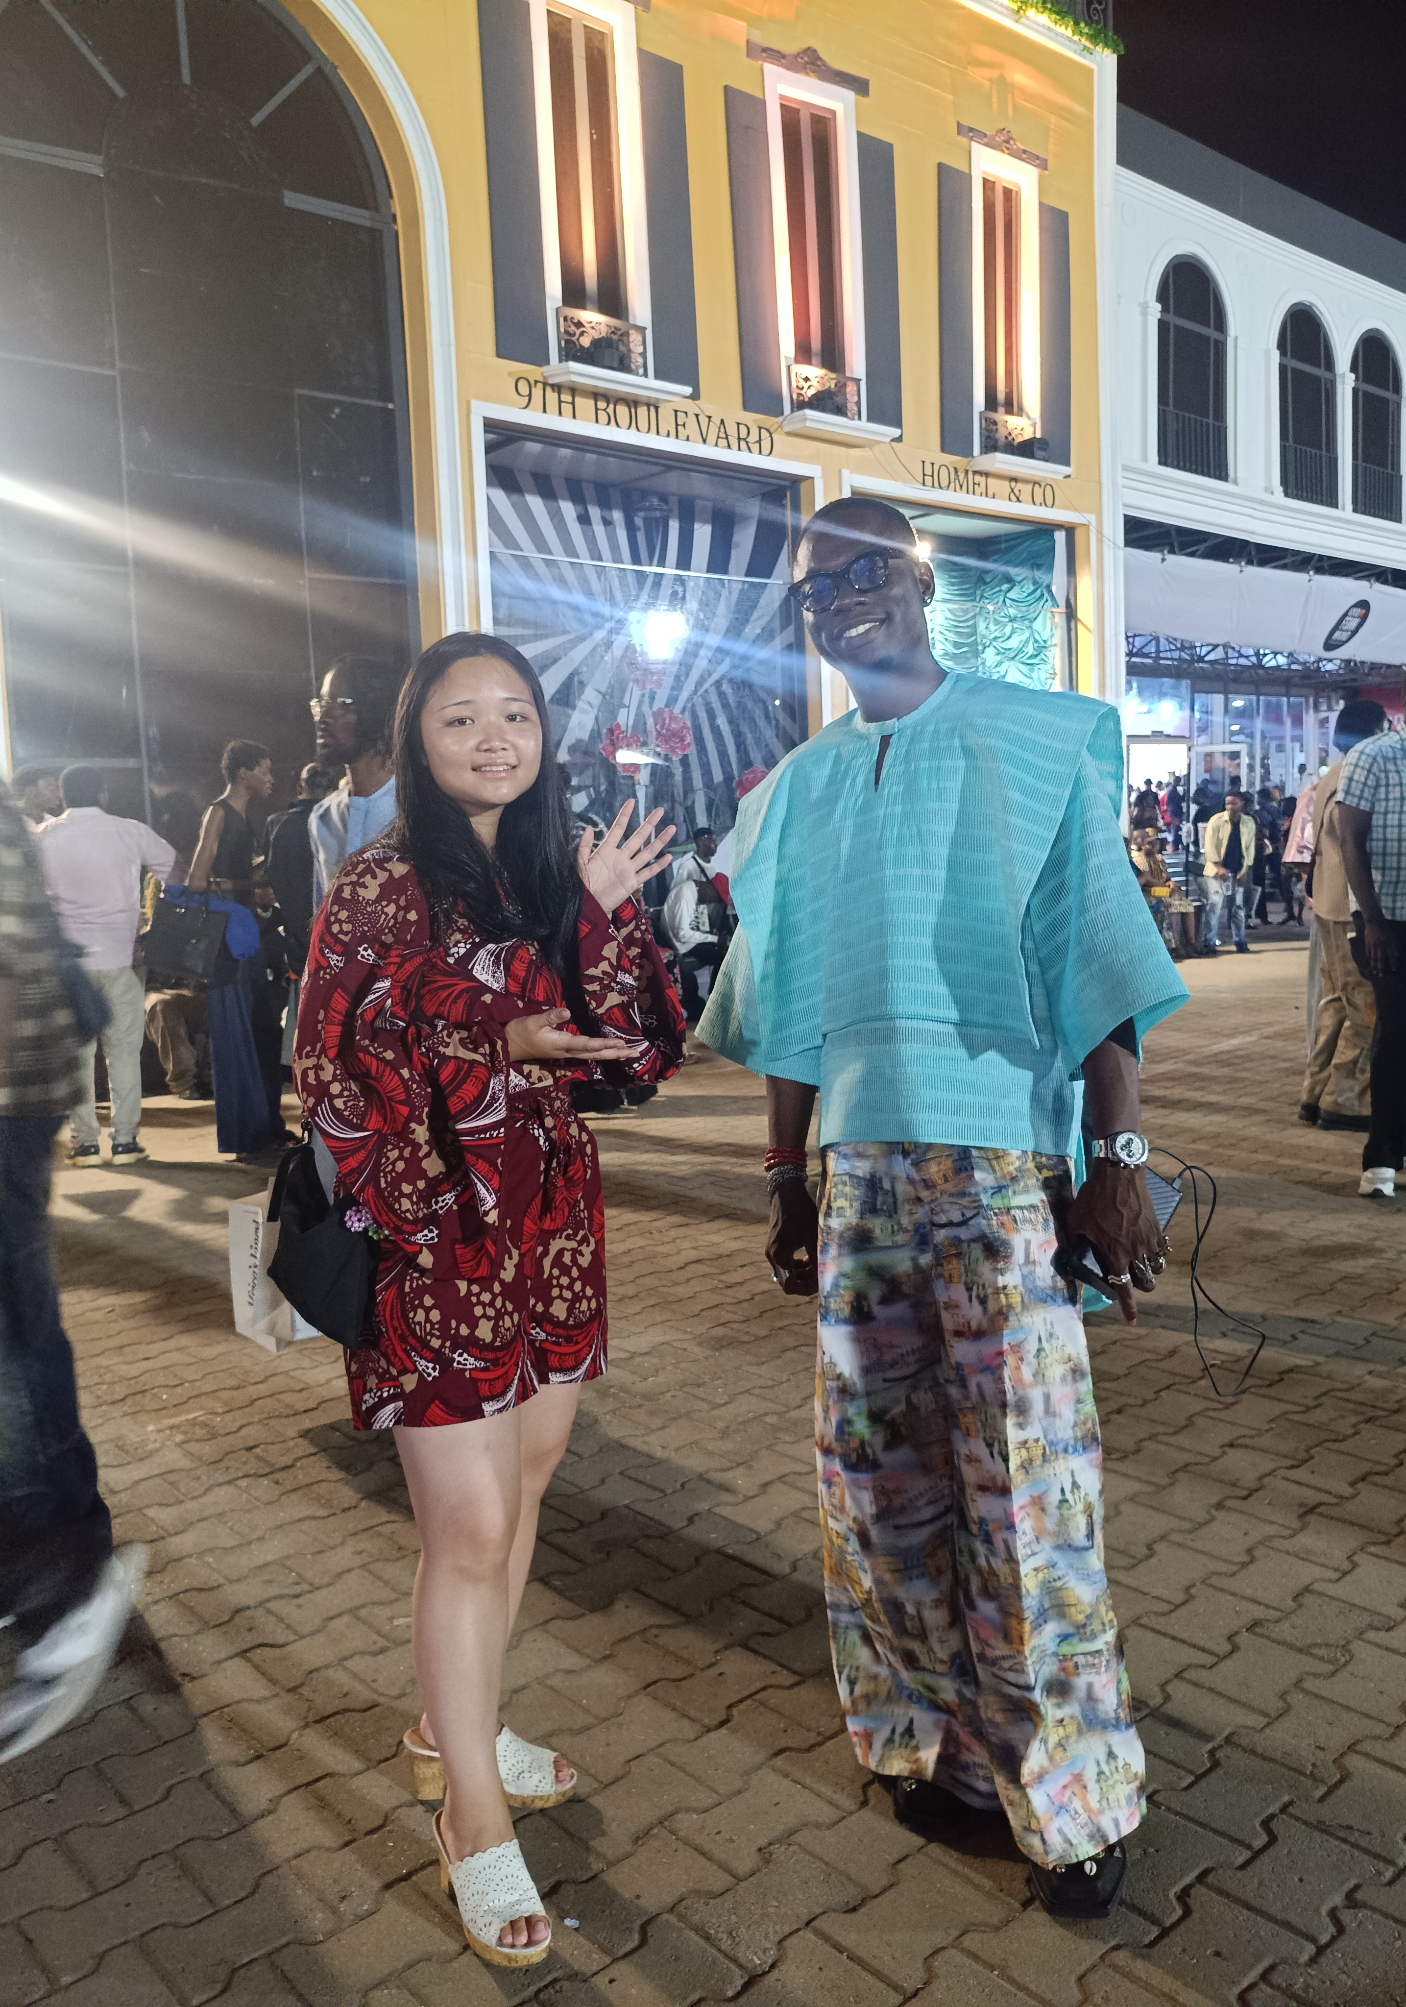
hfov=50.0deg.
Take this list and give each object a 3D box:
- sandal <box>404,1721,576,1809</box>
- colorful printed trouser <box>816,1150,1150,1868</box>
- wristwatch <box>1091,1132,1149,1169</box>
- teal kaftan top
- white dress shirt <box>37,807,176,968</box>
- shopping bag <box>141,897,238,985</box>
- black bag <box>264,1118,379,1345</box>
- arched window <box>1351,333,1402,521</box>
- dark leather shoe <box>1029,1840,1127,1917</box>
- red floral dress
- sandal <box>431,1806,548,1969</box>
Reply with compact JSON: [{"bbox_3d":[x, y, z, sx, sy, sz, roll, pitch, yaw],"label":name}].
[{"bbox_3d":[-0.311,1.082,2.172,0.240,0.110,0.092,-1,6,14],"label":"sandal"},{"bbox_3d":[0.378,0.618,2.060,0.420,0.980,0.340,0,6,18],"label":"colorful printed trouser"},{"bbox_3d":[0.527,0.185,1.900,0.066,0.042,0.058,-3,6,-6],"label":"wristwatch"},{"bbox_3d":[0.317,-0.128,1.970,0.600,0.630,0.320,1,6,27],"label":"teal kaftan top"},{"bbox_3d":[-2.777,-0.541,6.980,0.580,0.740,0.300,-3,6,-12],"label":"white dress shirt"},{"bbox_3d":[-2.382,-0.286,6.970,0.400,0.370,0.170,-2,6,-3],"label":"shopping bag"},{"bbox_3d":[-0.486,0.313,2.010,0.220,0.280,0.120,1,7,34],"label":"black bag"},{"bbox_3d":[8.403,-7.220,18.921,1.320,2.250,0.220,-7,7,-40],"label":"arched window"},{"bbox_3d":[0.482,1.067,2.017,0.113,0.110,0.295,-2,6,5],"label":"dark leather shoe"},{"bbox_3d":[-0.279,0.158,1.965,0.450,0.760,0.340,-7,7,-40],"label":"red floral dress"},{"bbox_3d":[-0.278,1.106,1.919,0.092,0.110,0.240,-6,7,-31],"label":"sandal"}]

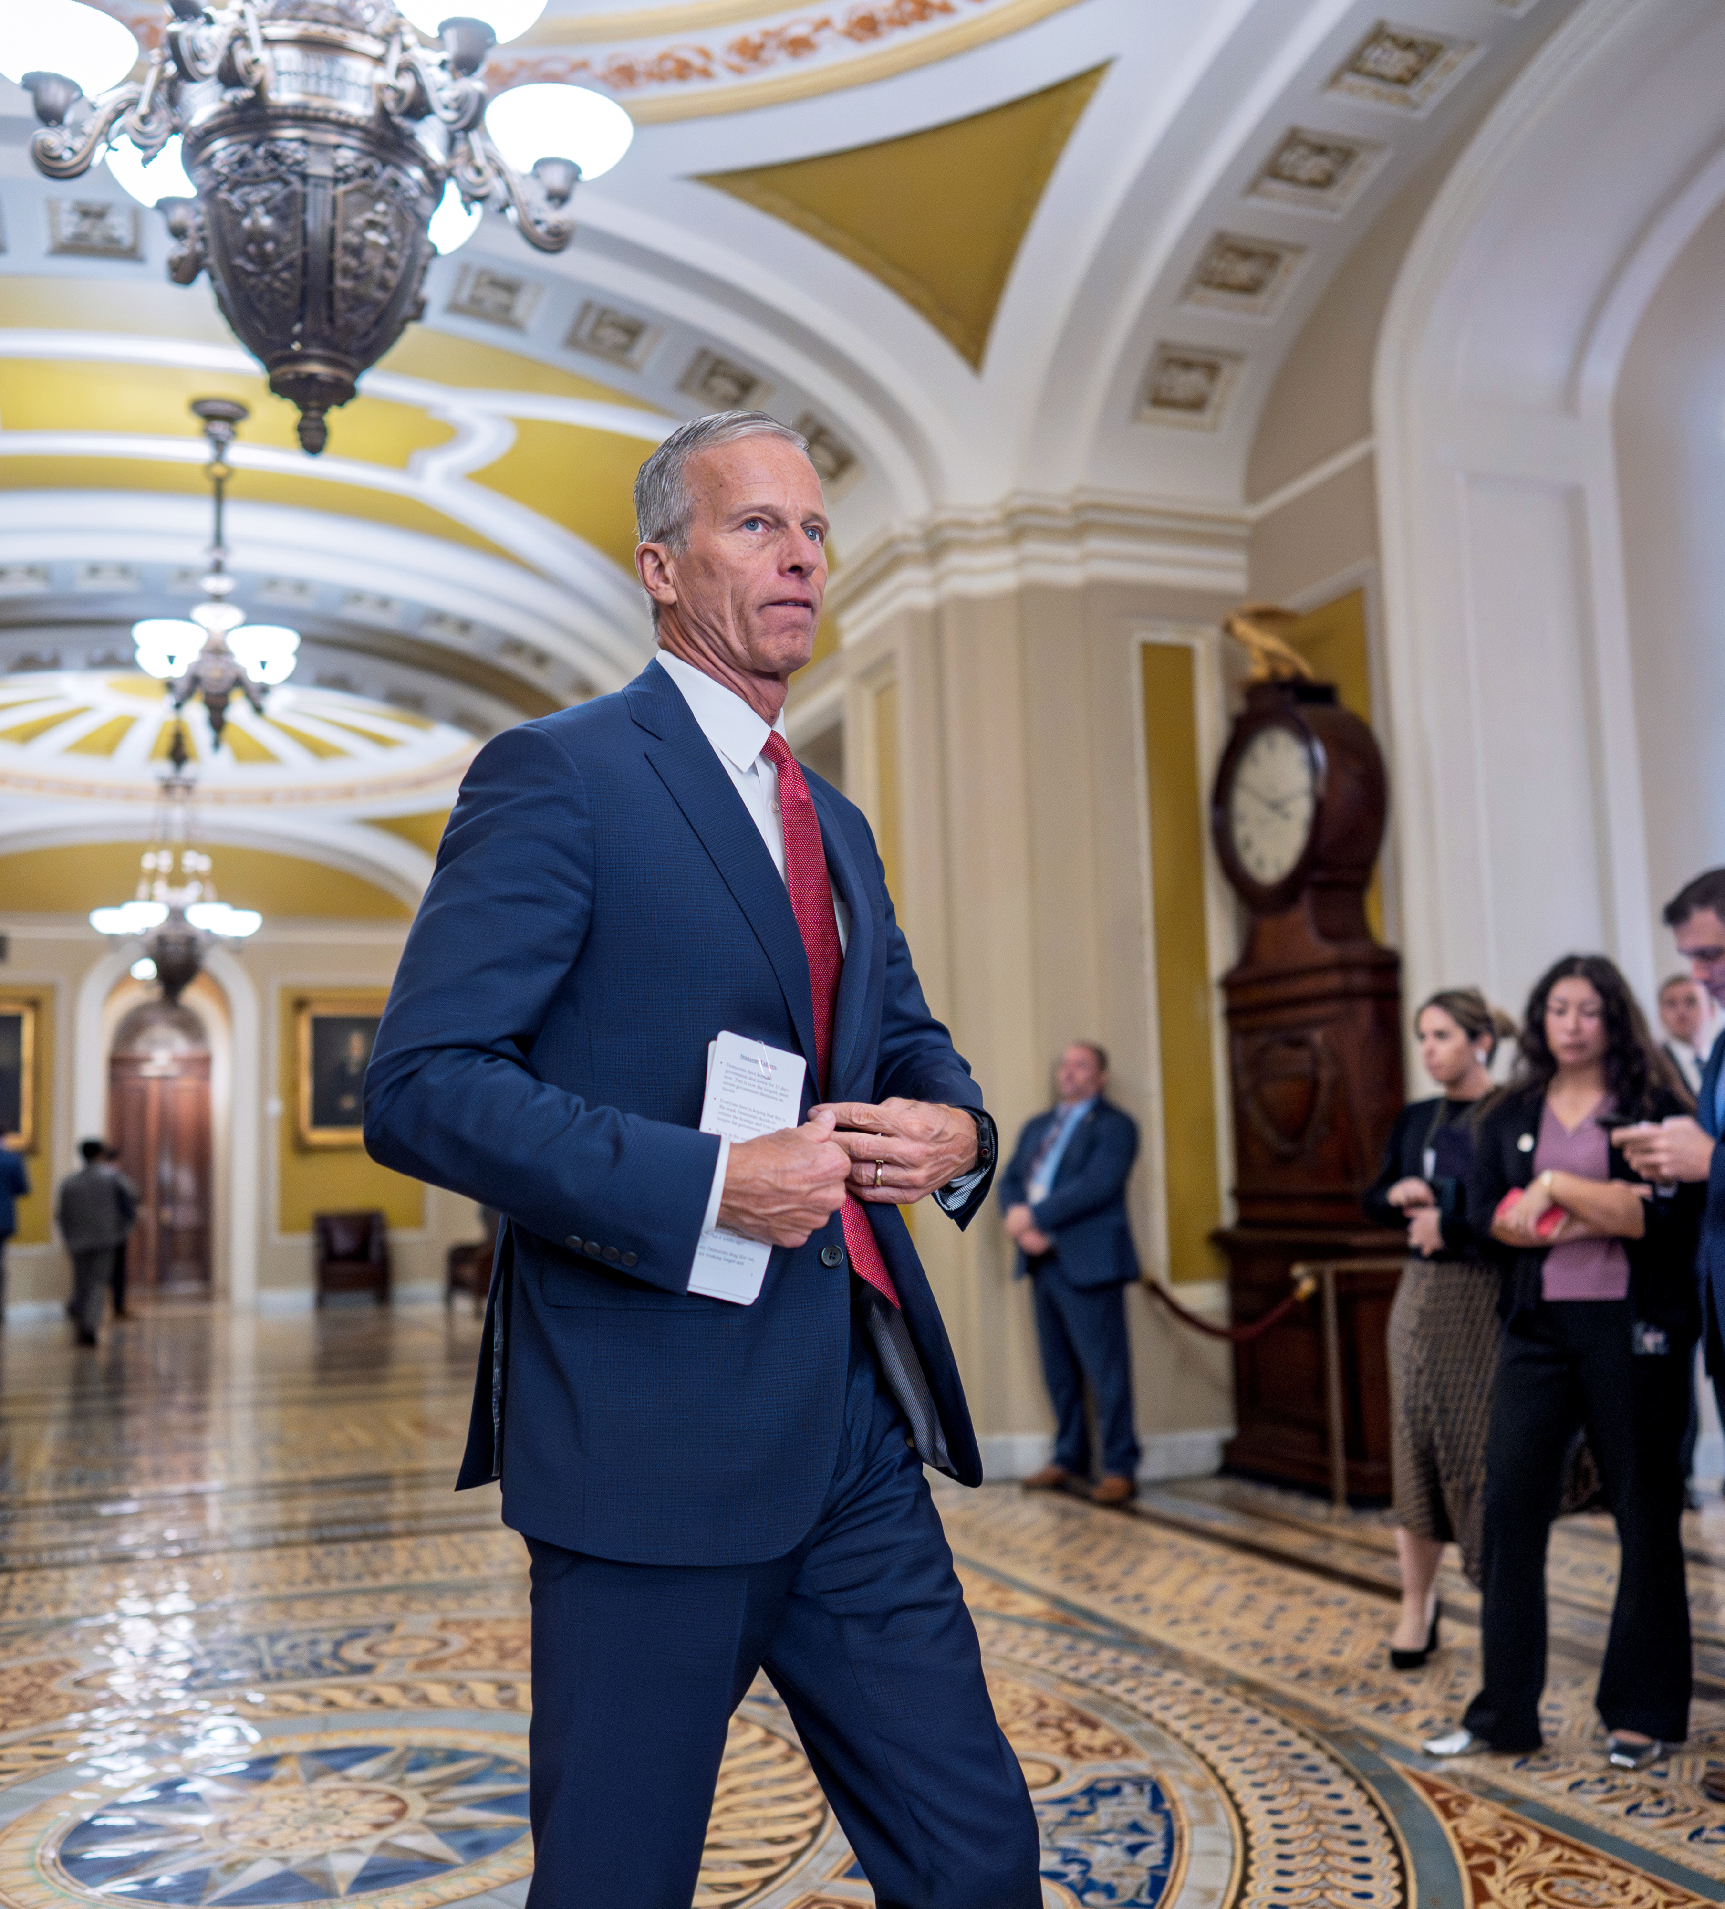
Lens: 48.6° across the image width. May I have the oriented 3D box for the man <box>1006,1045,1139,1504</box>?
[{"bbox_3d":[0.821,1.204,7.497,0.400,1.725,0.520,5,-9,-44],"label":"man"}]

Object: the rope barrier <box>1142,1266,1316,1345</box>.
[{"bbox_3d":[1.341,1.303,7.082,0.070,0.250,0.970,2,-7,-29],"label":"rope barrier"}]

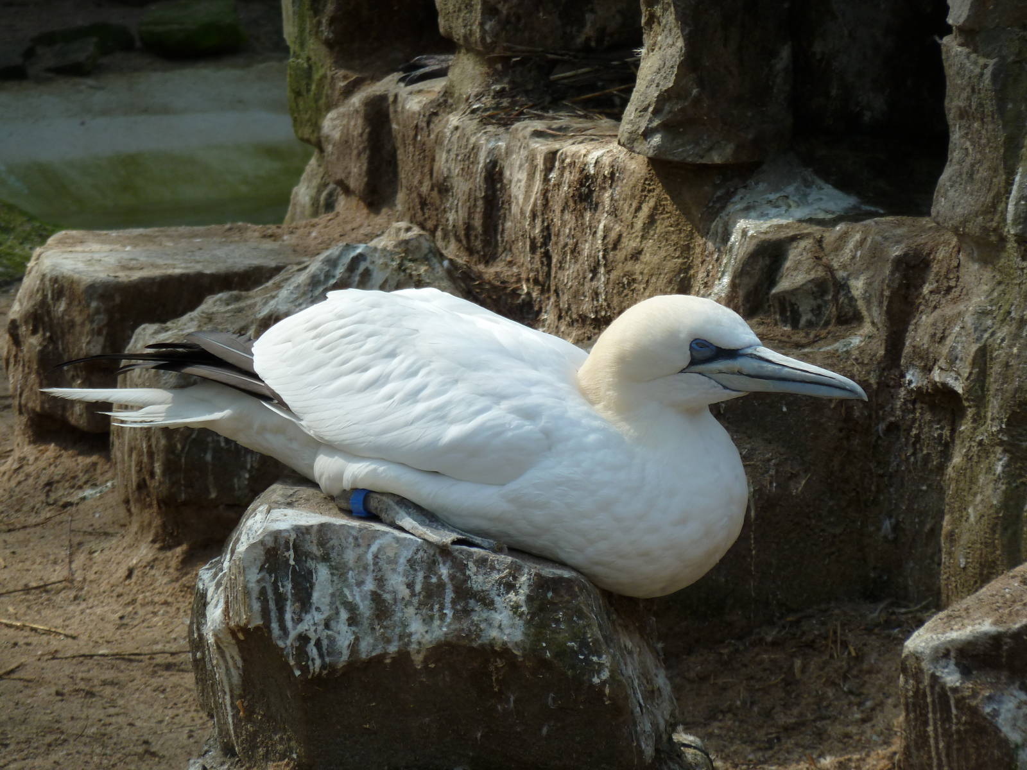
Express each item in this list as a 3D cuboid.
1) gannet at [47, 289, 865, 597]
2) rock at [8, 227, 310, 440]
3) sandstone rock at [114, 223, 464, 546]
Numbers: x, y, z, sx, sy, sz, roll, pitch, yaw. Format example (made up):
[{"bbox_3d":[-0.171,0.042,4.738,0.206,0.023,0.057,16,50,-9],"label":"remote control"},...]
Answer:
[{"bbox_3d":[-0.047,0.044,7.300,0.680,0.240,0.220,3,11,14],"label":"gannet"},{"bbox_3d":[-0.335,-0.051,8.500,0.300,0.165,0.270,-2,11,-11],"label":"rock"},{"bbox_3d":[-0.204,-0.003,8.050,0.310,0.260,0.260,-2,11,-11],"label":"sandstone rock"}]

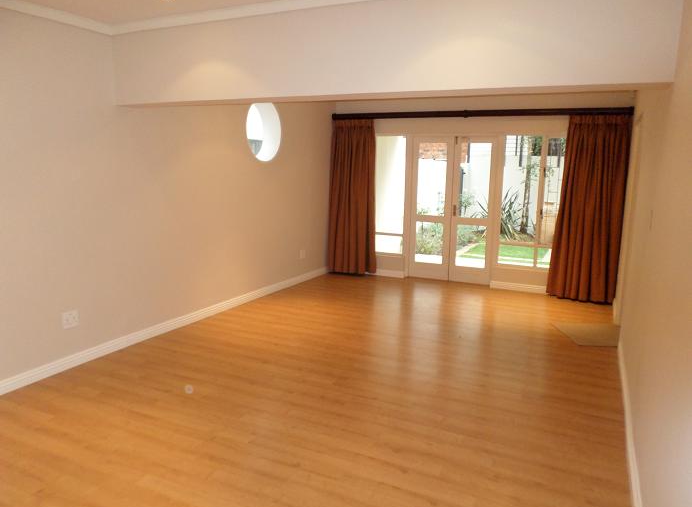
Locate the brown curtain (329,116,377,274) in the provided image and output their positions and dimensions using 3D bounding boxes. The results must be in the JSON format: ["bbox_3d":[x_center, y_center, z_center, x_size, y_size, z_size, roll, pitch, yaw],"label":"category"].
[{"bbox_3d":[0.099,-0.800,7.282,0.700,2.234,0.175,5,11,23],"label":"brown curtain"}]

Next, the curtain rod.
[{"bbox_3d":[1.564,-1.811,6.463,3.808,0.080,0.080,5,11,23],"label":"curtain rod"}]

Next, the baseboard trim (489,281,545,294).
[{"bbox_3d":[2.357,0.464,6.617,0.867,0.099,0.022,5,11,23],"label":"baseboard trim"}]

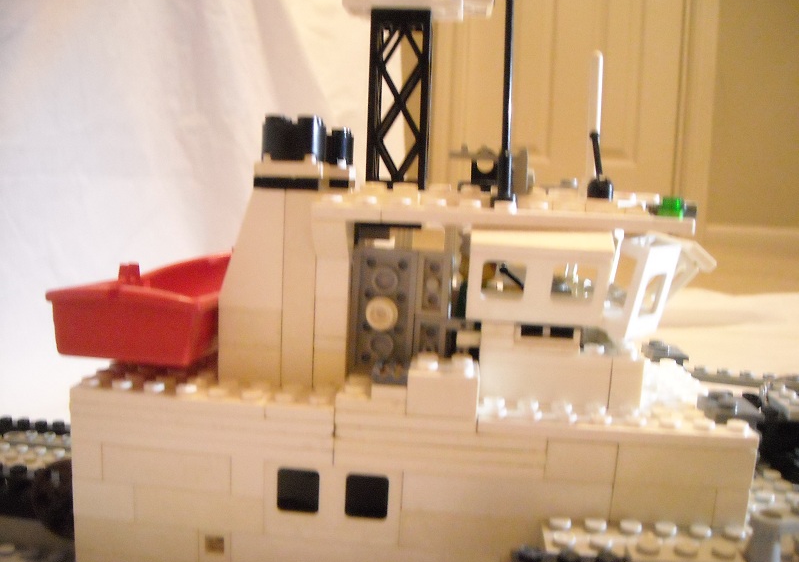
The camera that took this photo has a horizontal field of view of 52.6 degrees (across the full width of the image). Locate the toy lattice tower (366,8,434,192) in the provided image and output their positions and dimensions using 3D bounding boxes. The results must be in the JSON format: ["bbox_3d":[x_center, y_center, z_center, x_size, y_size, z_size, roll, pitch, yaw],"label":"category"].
[{"bbox_3d":[0.000,-0.049,0.225,0.016,0.048,0.016,3,7,4],"label":"toy lattice tower"}]

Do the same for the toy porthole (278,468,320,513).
[{"bbox_3d":[-0.024,0.049,0.189,0.010,0.011,0.004,3,7,4],"label":"toy porthole"}]

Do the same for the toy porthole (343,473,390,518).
[{"bbox_3d":[-0.007,0.050,0.188,0.010,0.011,0.004,3,7,4],"label":"toy porthole"}]

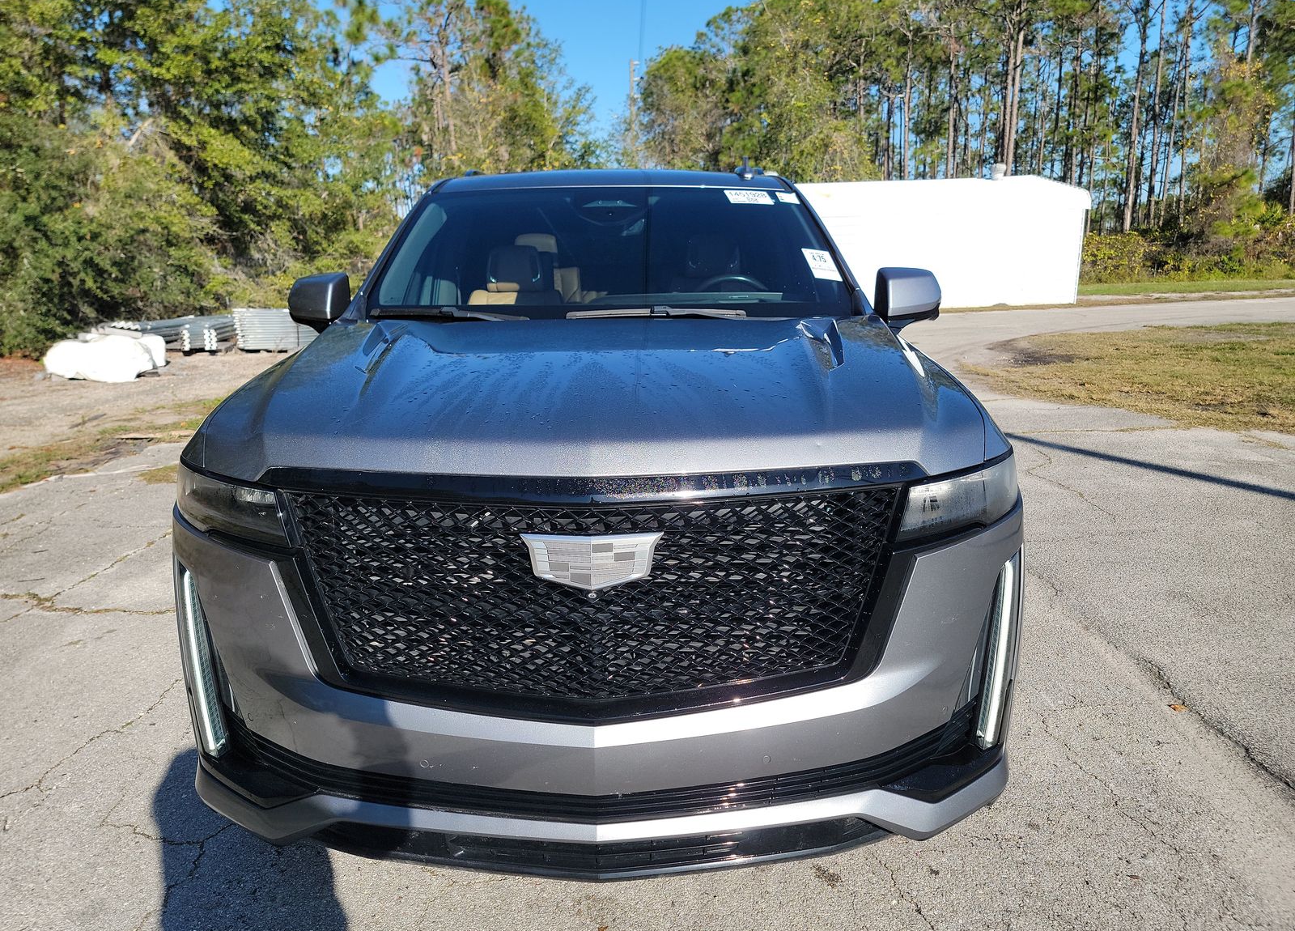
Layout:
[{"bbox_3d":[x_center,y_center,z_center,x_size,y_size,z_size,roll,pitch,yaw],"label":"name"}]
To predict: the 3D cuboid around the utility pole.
[{"bbox_3d":[-0.894,-19.074,57.074,0.600,12.500,0.400,-1,14,0],"label":"utility pole"}]

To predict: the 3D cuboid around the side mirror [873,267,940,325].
[{"bbox_3d":[0.960,-0.623,3.336,0.240,0.210,0.170,-1,14,0],"label":"side mirror"}]

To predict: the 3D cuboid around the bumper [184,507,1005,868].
[{"bbox_3d":[-0.109,0.493,2.057,2.020,0.700,0.560,-1,14,0],"label":"bumper"}]

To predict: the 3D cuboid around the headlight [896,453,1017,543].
[{"bbox_3d":[0.702,0.060,2.030,0.350,0.175,0.320,-1,14,0],"label":"headlight"}]

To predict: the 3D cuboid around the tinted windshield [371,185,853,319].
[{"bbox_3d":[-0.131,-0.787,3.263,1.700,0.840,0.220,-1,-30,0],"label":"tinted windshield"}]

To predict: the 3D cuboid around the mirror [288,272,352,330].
[{"bbox_3d":[-1.220,-0.602,3.318,0.240,0.210,0.170,-1,14,0],"label":"mirror"}]

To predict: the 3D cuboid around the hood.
[{"bbox_3d":[-0.119,-0.218,2.426,1.800,0.300,1.400,-1,14,0],"label":"hood"}]

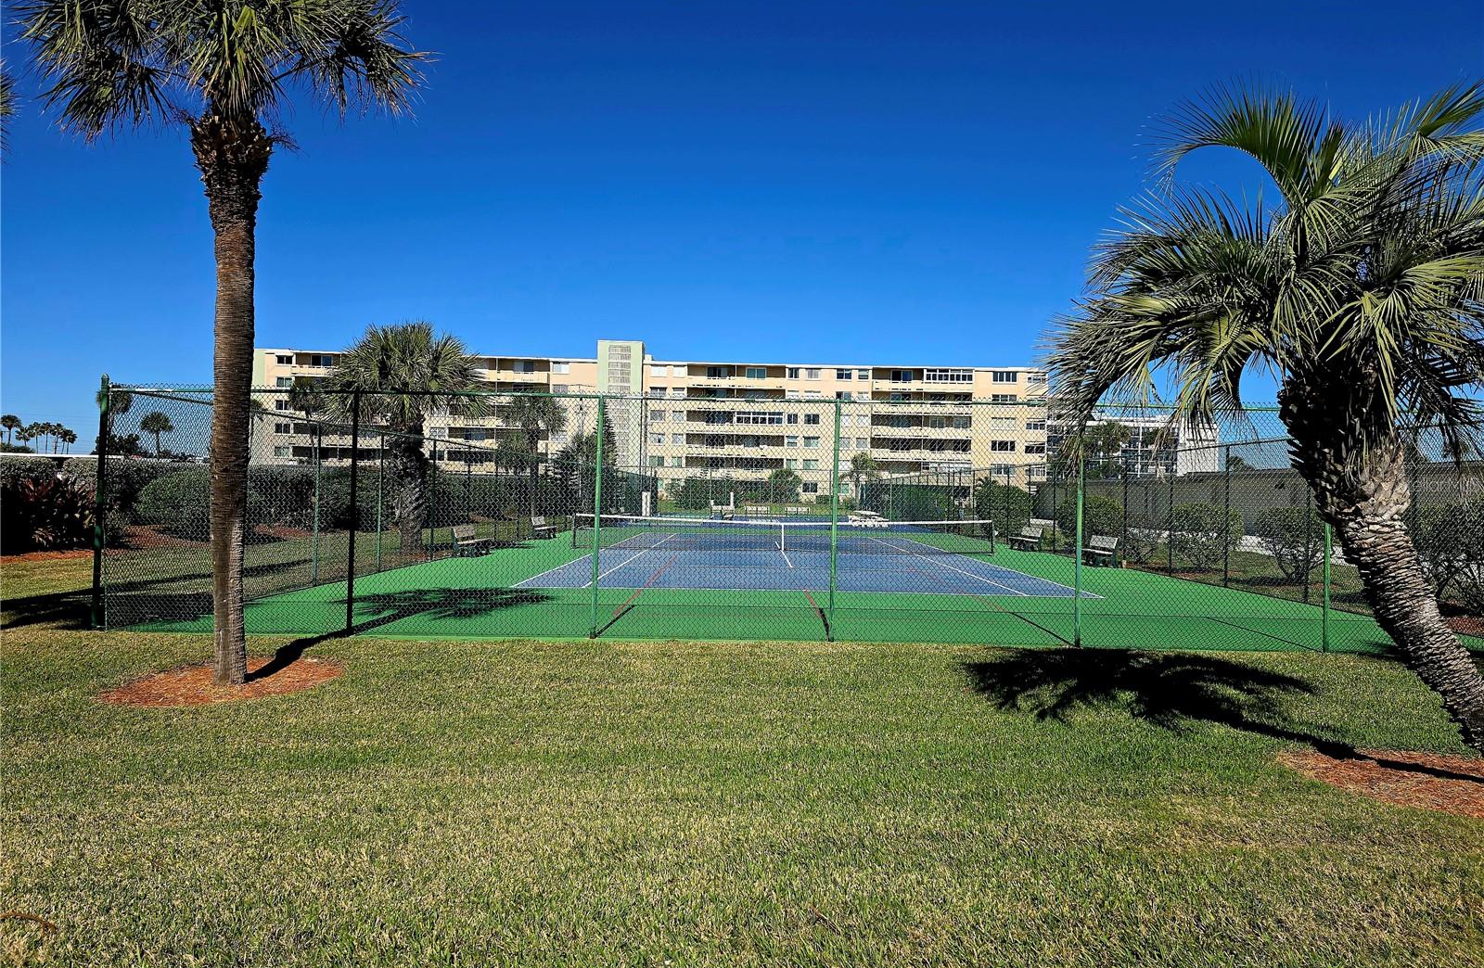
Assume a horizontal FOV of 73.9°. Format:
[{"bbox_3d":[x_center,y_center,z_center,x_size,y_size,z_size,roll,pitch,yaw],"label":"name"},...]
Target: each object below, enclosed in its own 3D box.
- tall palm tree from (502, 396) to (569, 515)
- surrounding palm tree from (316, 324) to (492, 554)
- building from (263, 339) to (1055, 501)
[{"bbox_3d":[-13.000,-1.800,62.000,4.100,7.600,4.100,1,0,0],"label":"tall palm tree"},{"bbox_3d":[-9.300,-1.250,27.200,4.800,6.400,4.700,1,0,0],"label":"surrounding palm tree"},{"bbox_3d":[-10.800,-7.100,122.000,92.500,18.300,18.500,1,0,1],"label":"building"}]

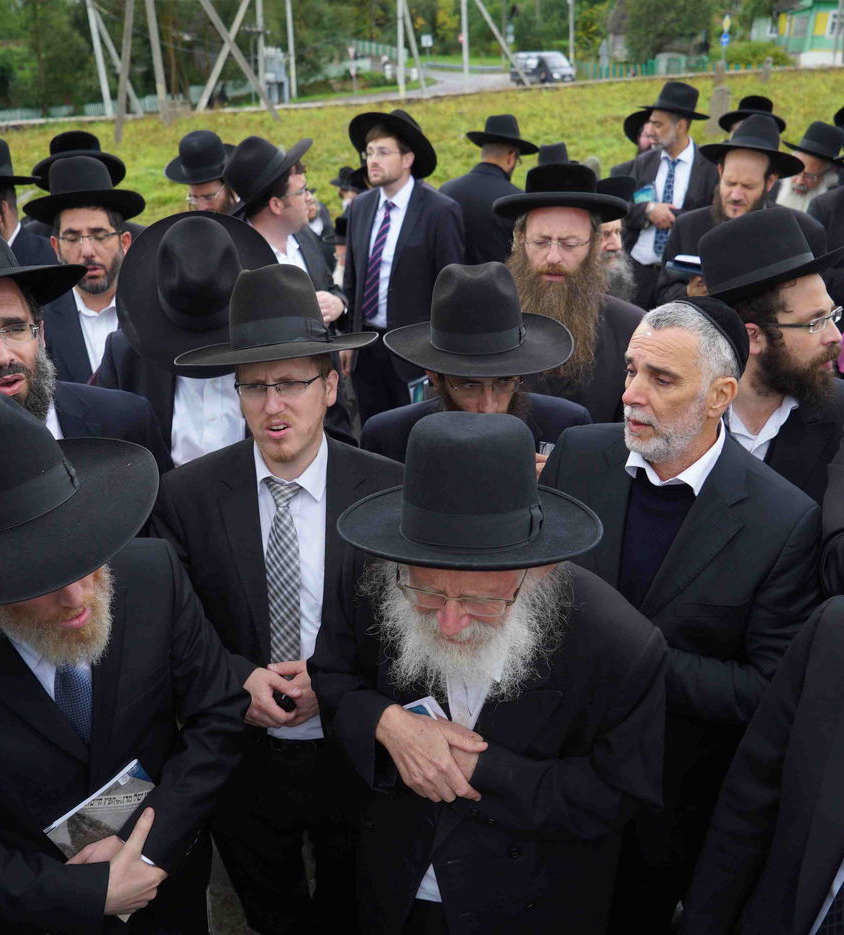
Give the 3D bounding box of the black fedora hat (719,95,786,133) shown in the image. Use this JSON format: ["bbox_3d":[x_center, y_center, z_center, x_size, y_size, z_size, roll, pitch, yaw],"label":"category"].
[{"bbox_3d":[1.649,-1.762,4.637,0.320,0.125,0.350,12,8,18],"label":"black fedora hat"}]

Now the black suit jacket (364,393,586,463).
[{"bbox_3d":[0.113,0.223,1.870,0.500,0.720,0.320,-1,16,0],"label":"black suit jacket"}]

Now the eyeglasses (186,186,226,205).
[{"bbox_3d":[-0.814,-1.050,3.544,0.140,0.045,0.140,2,42,9],"label":"eyeglasses"}]

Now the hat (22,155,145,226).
[{"bbox_3d":[-0.877,-0.723,2.420,0.320,0.140,0.335,-7,5,-13],"label":"hat"}]

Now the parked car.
[{"bbox_3d":[7.637,-25.220,59.000,1.900,1.930,4.800,-14,27,-25],"label":"parked car"}]

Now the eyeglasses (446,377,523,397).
[{"bbox_3d":[0.105,-0.180,1.707,0.138,0.043,0.140,-3,37,-3],"label":"eyeglasses"}]

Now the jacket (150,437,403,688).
[{"bbox_3d":[-0.245,0.295,1.760,0.490,0.740,0.300,-2,17,-5],"label":"jacket"}]

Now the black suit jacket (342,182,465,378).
[{"bbox_3d":[-0.067,-0.699,3.631,0.520,0.770,0.300,15,29,32],"label":"black suit jacket"}]

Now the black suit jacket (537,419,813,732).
[{"bbox_3d":[0.405,0.300,1.550,0.500,0.740,0.340,11,20,34],"label":"black suit jacket"}]

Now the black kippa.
[{"bbox_3d":[0.493,-0.234,1.555,0.060,0.163,0.163,-42,7,4],"label":"black kippa"}]

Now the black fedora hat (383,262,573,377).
[{"bbox_3d":[0.102,-0.287,1.690,0.340,0.140,0.370,-2,29,-4],"label":"black fedora hat"}]

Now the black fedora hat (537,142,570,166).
[{"bbox_3d":[0.700,-1.663,5.000,0.330,0.140,0.345,4,17,16],"label":"black fedora hat"}]

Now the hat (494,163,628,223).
[{"bbox_3d":[0.345,-0.672,2.297,0.325,0.130,0.360,4,10,4],"label":"hat"}]

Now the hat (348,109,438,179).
[{"bbox_3d":[-0.084,-1.219,3.448,0.340,0.140,0.370,17,-10,35],"label":"hat"}]

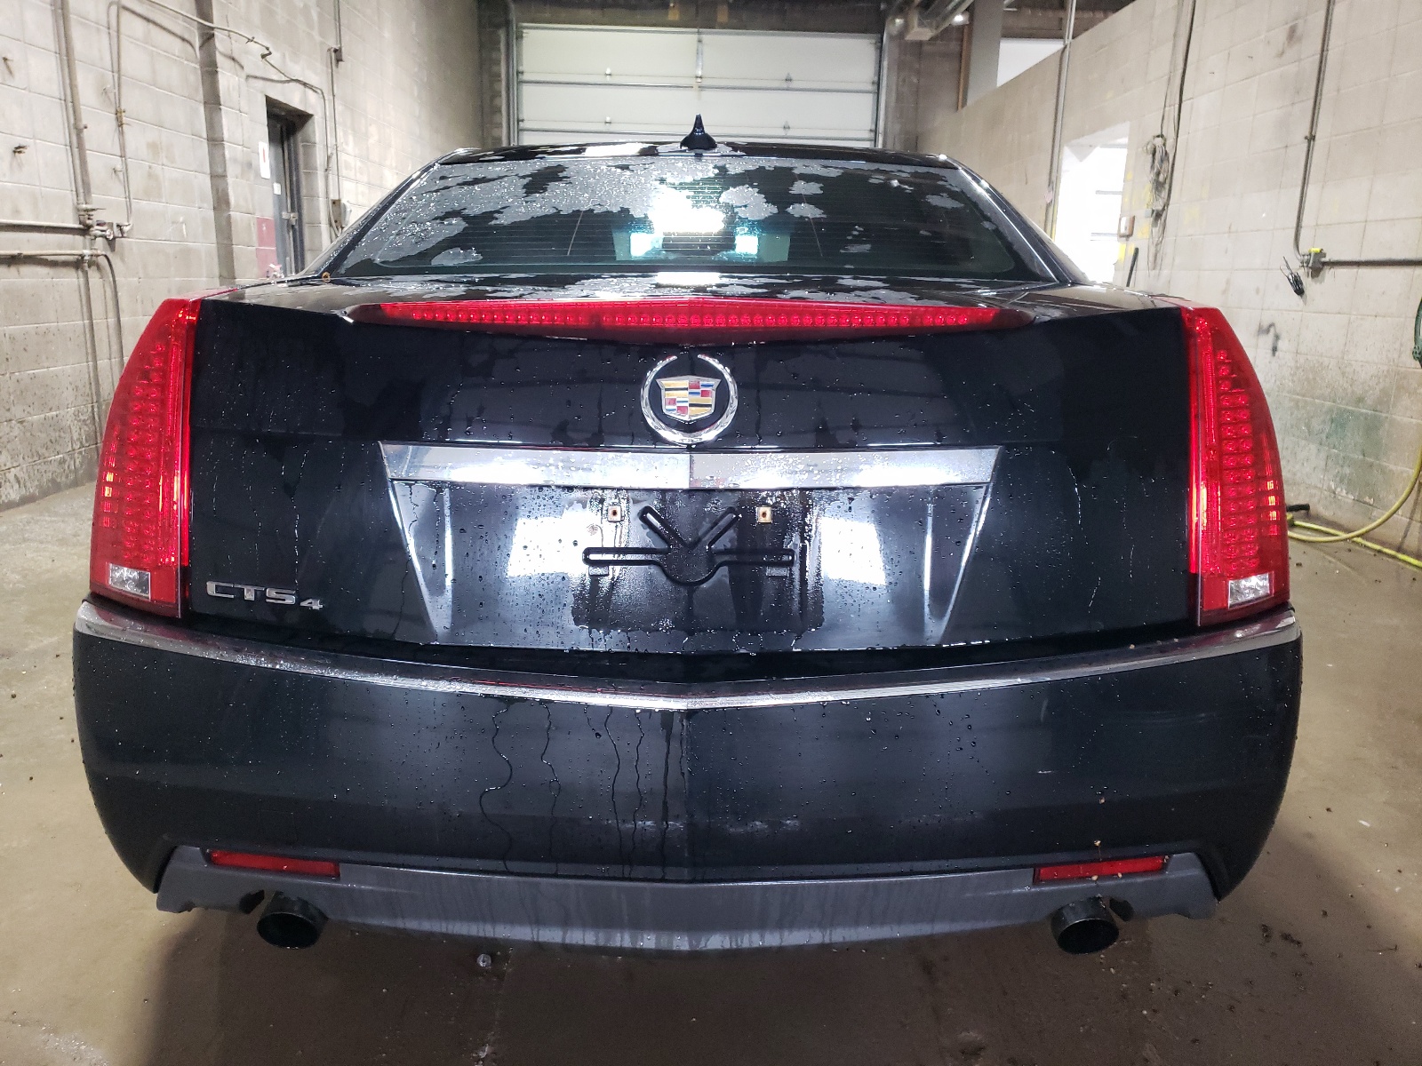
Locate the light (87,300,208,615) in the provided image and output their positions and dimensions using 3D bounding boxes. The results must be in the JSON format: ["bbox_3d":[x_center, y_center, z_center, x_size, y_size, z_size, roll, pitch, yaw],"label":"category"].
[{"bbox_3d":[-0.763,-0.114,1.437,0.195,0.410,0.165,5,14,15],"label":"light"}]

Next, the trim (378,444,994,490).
[{"bbox_3d":[-0.027,-0.079,1.245,0.725,0.048,0.055,0,14,-1],"label":"trim"}]

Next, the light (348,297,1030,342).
[{"bbox_3d":[-0.023,-0.252,1.244,0.790,0.052,0.090,0,14,-1],"label":"light"}]

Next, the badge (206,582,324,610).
[{"bbox_3d":[-0.566,0.080,1.365,0.165,0.025,0.010,4,14,13],"label":"badge"}]

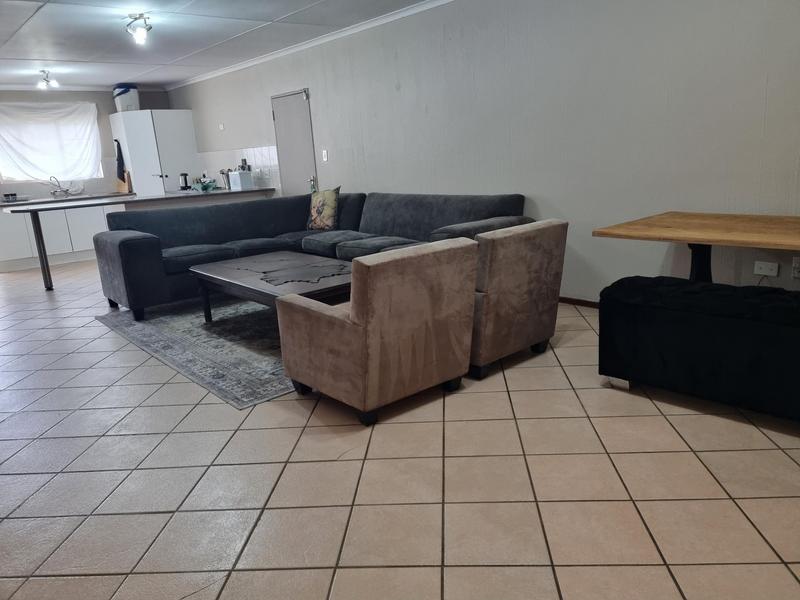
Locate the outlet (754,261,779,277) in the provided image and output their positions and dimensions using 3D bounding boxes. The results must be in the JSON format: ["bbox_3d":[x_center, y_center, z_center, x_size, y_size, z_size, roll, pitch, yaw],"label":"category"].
[{"bbox_3d":[2.180,-0.186,3.574,0.020,0.076,0.122,-16,18,-38],"label":"outlet"}]

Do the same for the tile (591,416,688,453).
[{"bbox_3d":[1.066,0.600,2.688,0.343,0.010,0.343,-3,14,5],"label":"tile"}]

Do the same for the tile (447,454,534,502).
[{"bbox_3d":[0.350,0.722,2.419,0.343,0.010,0.343,-3,14,5],"label":"tile"}]

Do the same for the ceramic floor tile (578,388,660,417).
[{"bbox_3d":[1.090,0.514,3.025,0.343,0.010,0.343,-3,14,5],"label":"ceramic floor tile"}]

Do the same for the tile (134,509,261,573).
[{"bbox_3d":[-0.712,0.866,2.167,0.343,0.010,0.343,-3,14,5],"label":"tile"}]

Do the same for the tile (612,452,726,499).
[{"bbox_3d":[1.022,0.674,2.312,0.331,0.010,0.331,-3,14,5],"label":"tile"}]

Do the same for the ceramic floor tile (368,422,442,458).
[{"bbox_3d":[0.028,0.644,2.729,0.331,0.010,0.331,-3,14,5],"label":"ceramic floor tile"}]

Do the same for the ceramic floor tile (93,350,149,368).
[{"bbox_3d":[-1.887,0.418,4.172,0.331,0.010,0.331,-3,14,5],"label":"ceramic floor tile"}]

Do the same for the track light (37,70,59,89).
[{"bbox_3d":[-4.095,-2.559,6.991,0.290,0.230,0.260,-15,18,-37],"label":"track light"}]

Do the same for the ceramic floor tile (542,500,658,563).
[{"bbox_3d":[0.658,0.777,2.011,0.331,0.010,0.331,-3,14,5],"label":"ceramic floor tile"}]

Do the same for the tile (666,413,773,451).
[{"bbox_3d":[1.368,0.563,2.571,0.331,0.010,0.331,-3,14,5],"label":"tile"}]

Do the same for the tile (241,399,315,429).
[{"bbox_3d":[-0.619,0.592,3.076,0.331,0.010,0.331,-3,14,5],"label":"tile"}]

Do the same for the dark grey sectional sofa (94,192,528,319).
[{"bbox_3d":[-0.880,-0.370,5.183,2.416,0.883,3.421,-16,18,-38],"label":"dark grey sectional sofa"}]

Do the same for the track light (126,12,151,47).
[{"bbox_3d":[-2.107,-2.176,4.873,0.220,0.250,0.220,-9,15,-19],"label":"track light"}]

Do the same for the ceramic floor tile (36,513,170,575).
[{"bbox_3d":[-1.027,0.858,2.128,0.331,0.010,0.331,-3,14,5],"label":"ceramic floor tile"}]

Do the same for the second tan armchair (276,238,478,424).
[{"bbox_3d":[-0.127,0.111,3.159,0.661,0.809,0.907,-15,17,-36],"label":"second tan armchair"}]

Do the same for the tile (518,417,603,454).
[{"bbox_3d":[0.706,0.608,2.670,0.331,0.010,0.331,-3,14,5],"label":"tile"}]

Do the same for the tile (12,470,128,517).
[{"bbox_3d":[-1.380,0.820,2.555,0.343,0.010,0.343,-3,14,5],"label":"tile"}]

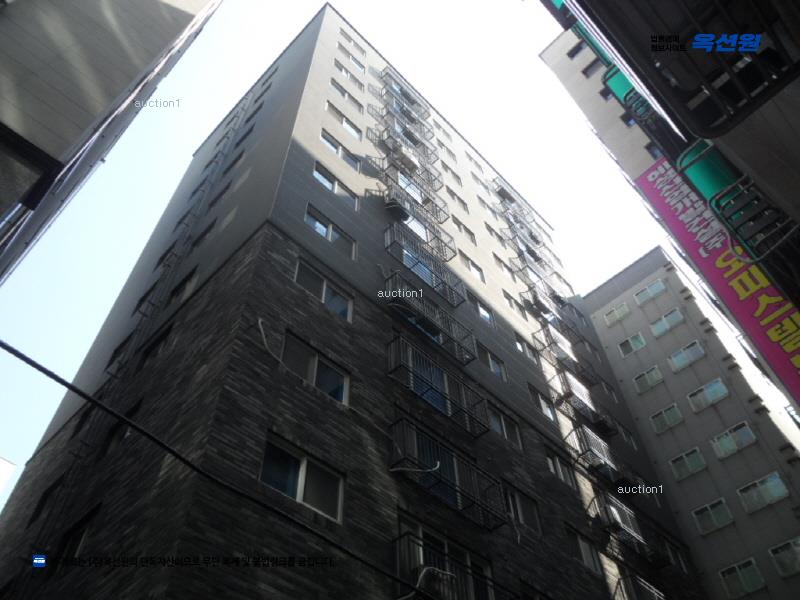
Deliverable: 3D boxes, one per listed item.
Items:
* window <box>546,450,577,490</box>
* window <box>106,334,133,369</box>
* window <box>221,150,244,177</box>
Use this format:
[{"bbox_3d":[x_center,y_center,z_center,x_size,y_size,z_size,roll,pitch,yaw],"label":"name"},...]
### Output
[{"bbox_3d":[5.140,5.400,20.095,0.180,1.006,1.493,-39,-61,24],"label":"window"},{"bbox_3d":[-8.922,1.675,19.979,1.259,0.983,0.160,-39,-61,24],"label":"window"},{"bbox_3d":[-6.704,-5.408,25.302,1.415,0.938,0.160,-39,-61,24],"label":"window"}]

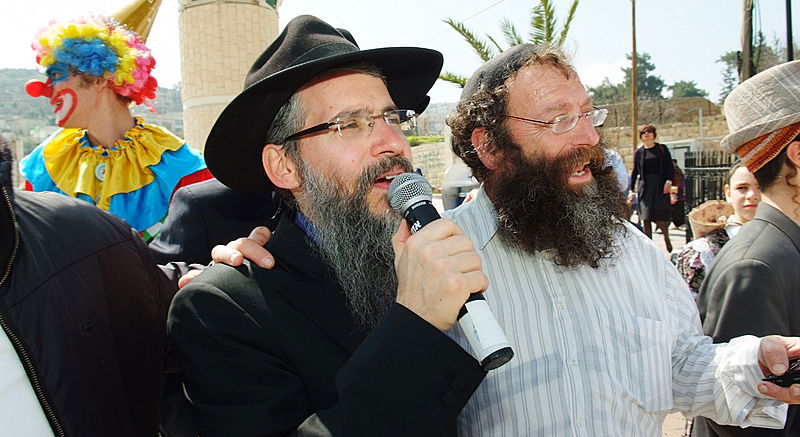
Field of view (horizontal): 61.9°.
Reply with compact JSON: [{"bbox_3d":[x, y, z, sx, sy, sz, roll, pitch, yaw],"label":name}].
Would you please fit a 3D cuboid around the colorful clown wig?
[{"bbox_3d":[-0.674,-0.351,1.480,0.250,0.200,0.240,8,0,-26],"label":"colorful clown wig"}]

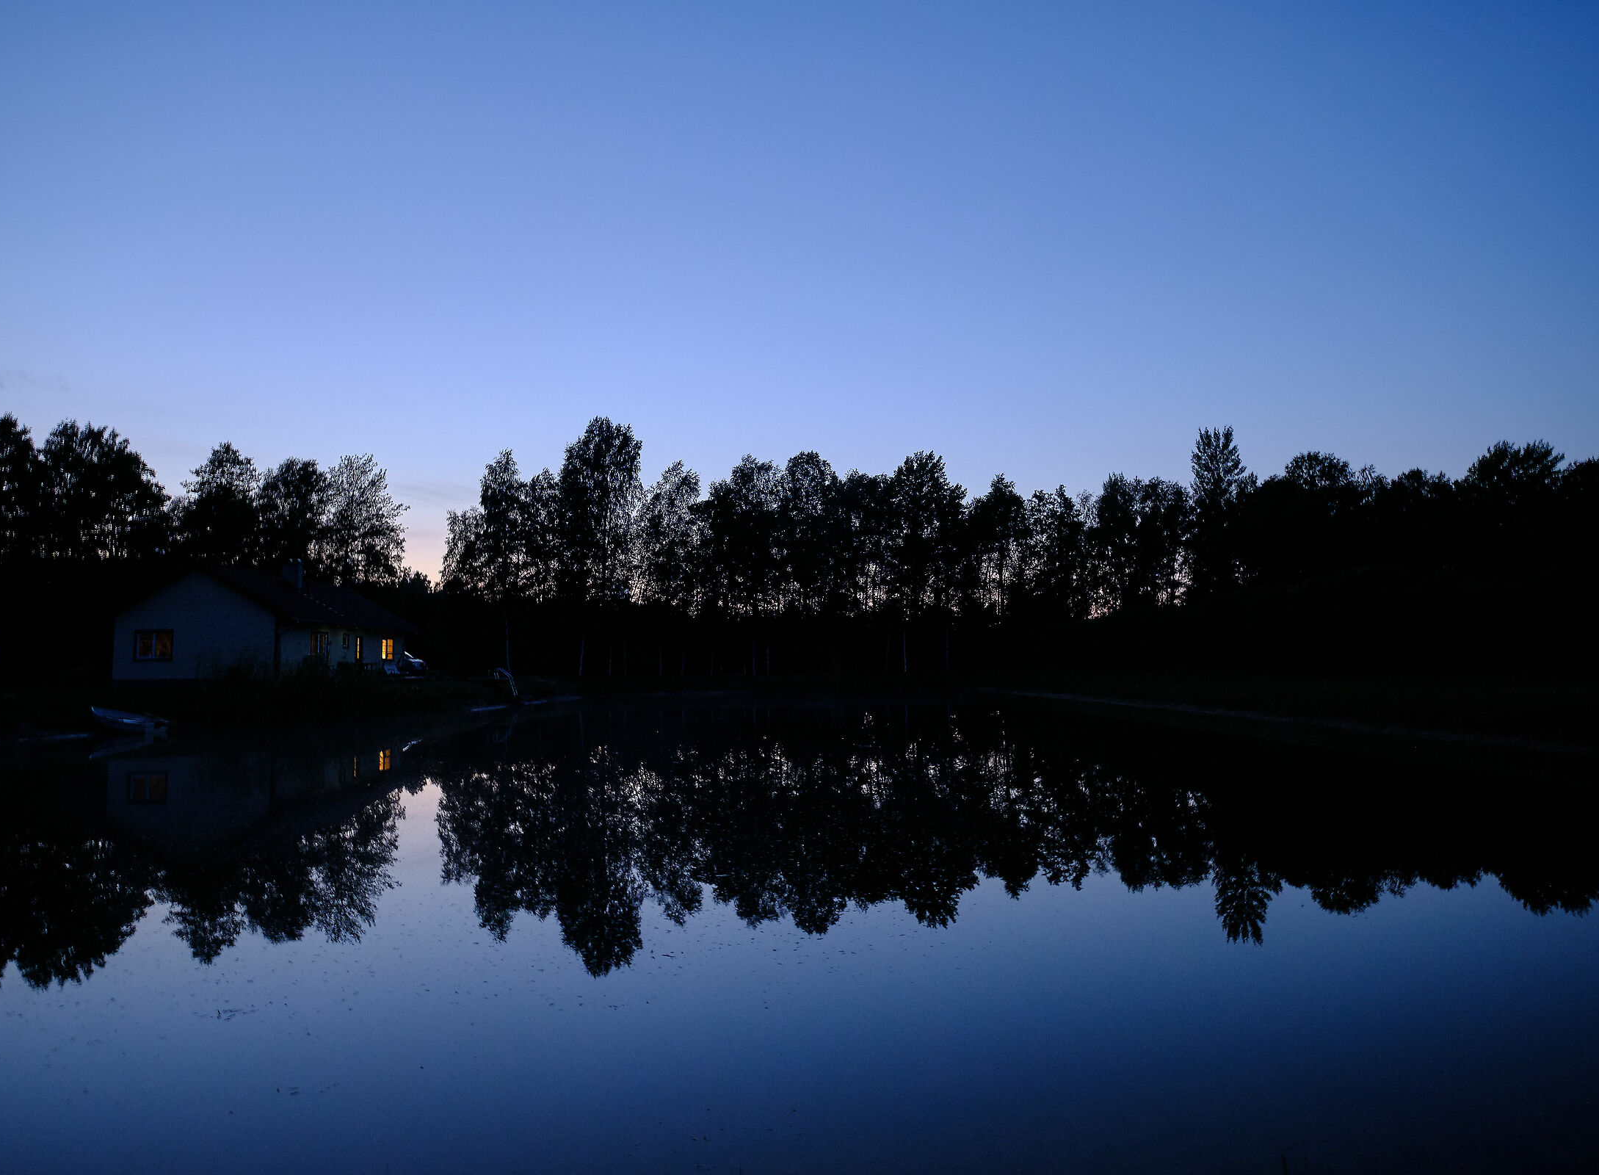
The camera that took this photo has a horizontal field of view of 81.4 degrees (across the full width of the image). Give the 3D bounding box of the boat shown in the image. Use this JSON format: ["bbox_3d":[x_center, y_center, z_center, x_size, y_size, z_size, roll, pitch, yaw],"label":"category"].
[{"bbox_3d":[-22.985,4.531,31.732,3.000,0.620,1.200,5,-3,17],"label":"boat"}]

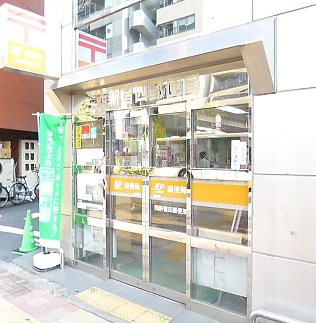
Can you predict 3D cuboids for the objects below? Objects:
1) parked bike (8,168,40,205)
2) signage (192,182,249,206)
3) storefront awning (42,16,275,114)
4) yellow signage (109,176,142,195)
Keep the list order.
[{"bbox_3d":[-4.340,0.840,10.151,0.570,1.100,1.750,0,1,22],"label":"parked bike"},{"bbox_3d":[0.588,0.313,2.891,0.600,0.193,0.020,1,1,37],"label":"signage"},{"bbox_3d":[-0.296,-0.908,3.307,3.020,0.640,0.310,1,1,37],"label":"storefront awning"},{"bbox_3d":[-0.416,0.311,3.695,0.560,0.195,0.020,1,1,37],"label":"yellow signage"}]

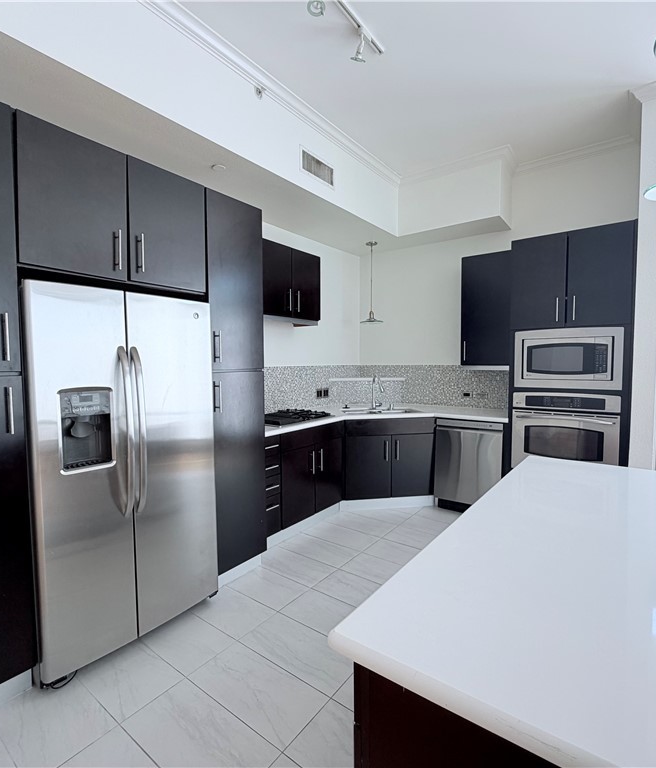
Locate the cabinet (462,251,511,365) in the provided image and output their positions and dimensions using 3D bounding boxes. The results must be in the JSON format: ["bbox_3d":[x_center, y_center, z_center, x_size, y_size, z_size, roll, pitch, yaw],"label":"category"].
[{"bbox_3d":[1.639,-0.710,4.074,0.528,1.055,0.344,2,4,37],"label":"cabinet"}]

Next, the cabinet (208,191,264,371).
[{"bbox_3d":[-0.828,-0.628,2.807,0.660,1.056,0.451,2,4,37],"label":"cabinet"}]

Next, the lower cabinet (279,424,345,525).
[{"bbox_3d":[-0.347,0.735,3.708,0.604,0.747,0.841,2,4,36],"label":"lower cabinet"}]

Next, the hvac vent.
[{"bbox_3d":[-0.068,-1.668,3.207,0.030,0.162,0.425,2,4,36],"label":"hvac vent"}]

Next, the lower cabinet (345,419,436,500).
[{"bbox_3d":[0.542,0.698,4.246,0.910,0.752,0.660,-1,3,-8],"label":"lower cabinet"}]

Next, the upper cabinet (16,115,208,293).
[{"bbox_3d":[-1.244,-0.824,2.242,0.660,0.612,0.930,2,4,36],"label":"upper cabinet"}]

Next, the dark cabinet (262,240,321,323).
[{"bbox_3d":[-0.461,-0.887,3.707,0.350,0.592,0.840,2,4,36],"label":"dark cabinet"}]

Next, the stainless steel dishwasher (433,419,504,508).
[{"bbox_3d":[1.458,0.749,4.052,0.616,0.842,0.610,2,4,37],"label":"stainless steel dishwasher"}]

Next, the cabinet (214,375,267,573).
[{"bbox_3d":[-0.831,0.541,2.889,0.680,1.254,0.449,2,4,36],"label":"cabinet"}]

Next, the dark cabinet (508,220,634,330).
[{"bbox_3d":[2.095,-0.840,3.541,0.842,0.763,0.620,2,4,36],"label":"dark cabinet"}]

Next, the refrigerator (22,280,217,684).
[{"bbox_3d":[-1.224,0.431,2.291,0.805,1.770,0.913,2,4,36],"label":"refrigerator"}]

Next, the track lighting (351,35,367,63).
[{"bbox_3d":[0.168,-1.840,2.280,0.090,0.130,0.100,-1,3,-14],"label":"track lighting"}]

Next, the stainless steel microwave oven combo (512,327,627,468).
[{"bbox_3d":[2.057,0.145,3.545,0.761,1.178,0.580,2,4,37],"label":"stainless steel microwave oven combo"}]

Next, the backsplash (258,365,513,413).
[{"bbox_3d":[0.537,0.021,4.616,2.669,0.449,1.329,-1,3,-8],"label":"backsplash"}]

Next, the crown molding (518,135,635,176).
[{"bbox_3d":[2.197,-2.046,3.757,1.019,0.093,0.090,2,4,37],"label":"crown molding"}]

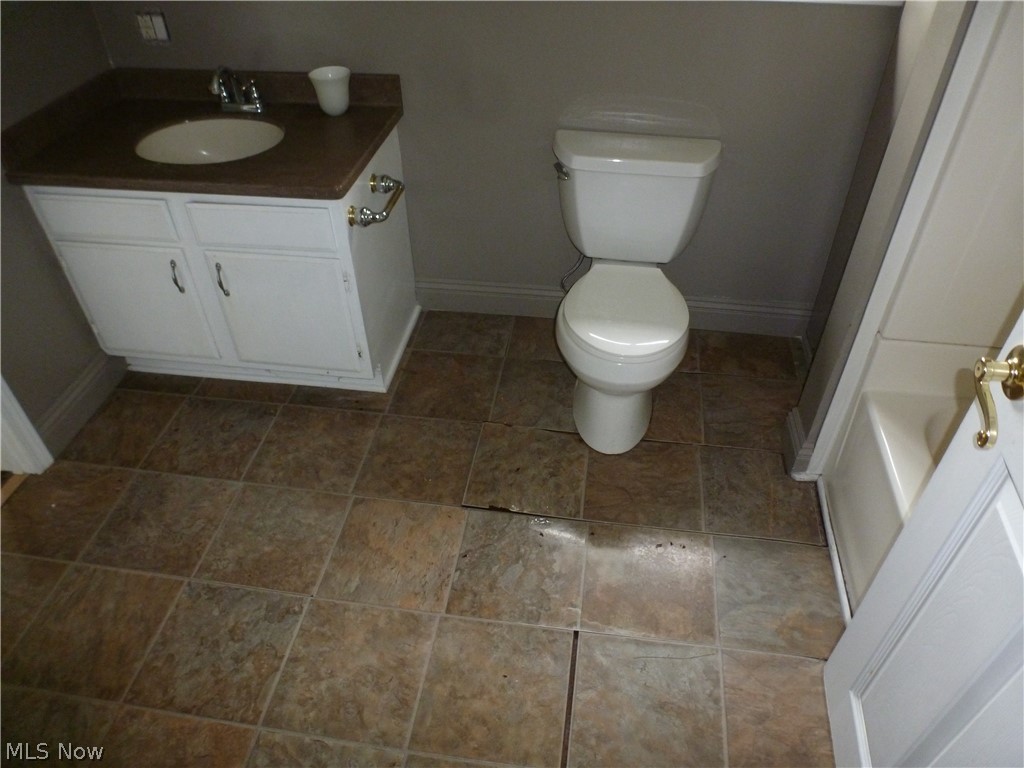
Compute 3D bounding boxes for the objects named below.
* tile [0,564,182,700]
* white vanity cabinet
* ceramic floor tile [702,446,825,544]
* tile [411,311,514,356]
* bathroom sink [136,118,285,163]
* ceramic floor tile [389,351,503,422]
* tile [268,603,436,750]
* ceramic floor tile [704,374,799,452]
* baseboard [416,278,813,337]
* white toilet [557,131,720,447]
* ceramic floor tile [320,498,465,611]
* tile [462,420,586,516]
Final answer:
[{"bbox_3d":[-0.981,0.580,1.676,0.316,0.012,0.308,5,42,7],"label":"tile"},{"bbox_3d":[-0.850,-0.424,2.320,0.913,0.689,0.544,5,41,6],"label":"white vanity cabinet"},{"bbox_3d":[0.709,0.309,2.032,0.318,0.010,0.335,5,42,8],"label":"ceramic floor tile"},{"bbox_3d":[-0.182,-0.185,2.627,0.335,0.010,0.250,5,42,8],"label":"tile"},{"bbox_3d":[-0.837,-0.627,2.027,0.395,0.145,0.305,5,42,7],"label":"bathroom sink"},{"bbox_3d":[-0.227,0.006,2.411,0.335,0.010,0.335,5,42,8],"label":"ceramic floor tile"},{"bbox_3d":[-0.363,0.664,1.663,0.335,0.010,0.335,5,42,8],"label":"tile"},{"bbox_3d":[0.765,0.091,2.253,0.323,0.010,0.323,5,41,6],"label":"ceramic floor tile"},{"bbox_3d":[0.352,-0.281,2.614,1.417,0.129,0.016,5,42,8],"label":"baseboard"},{"bbox_3d":[0.333,-0.260,2.114,0.489,0.705,0.699,5,41,6],"label":"white toilet"},{"bbox_3d":[-0.299,0.434,1.827,0.318,0.012,0.312,5,42,7],"label":"ceramic floor tile"},{"bbox_3d":[0.052,0.253,2.118,0.335,0.010,0.335,5,42,8],"label":"tile"}]

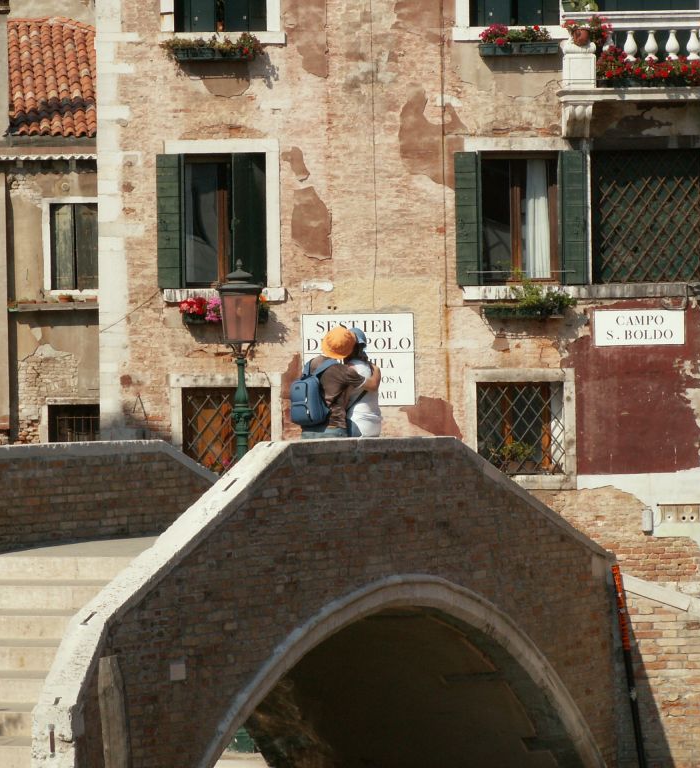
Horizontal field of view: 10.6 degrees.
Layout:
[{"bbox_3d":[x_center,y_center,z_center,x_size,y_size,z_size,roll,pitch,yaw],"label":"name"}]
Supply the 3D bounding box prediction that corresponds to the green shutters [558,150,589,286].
[{"bbox_3d":[2.775,-2.055,47.008,0.372,1.688,0.090,-1,2,-3],"label":"green shutters"}]

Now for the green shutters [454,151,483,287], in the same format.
[{"bbox_3d":[1.469,-2.052,46.939,0.347,1.686,0.090,-1,2,-3],"label":"green shutters"}]

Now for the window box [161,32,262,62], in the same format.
[{"bbox_3d":[-1.706,-4.145,46.640,1.256,0.370,0.280,-1,2,-3],"label":"window box"}]

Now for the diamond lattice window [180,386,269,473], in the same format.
[{"bbox_3d":[-1.532,0.589,46.986,1.092,1.117,0.100,-1,2,-3],"label":"diamond lattice window"}]

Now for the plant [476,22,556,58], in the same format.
[{"bbox_3d":[2.072,-4.261,46.837,0.965,0.421,0.280,-1,2,-3],"label":"plant"}]

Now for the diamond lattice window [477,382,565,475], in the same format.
[{"bbox_3d":[2.124,0.554,47.179,1.096,1.146,0.100,-1,2,-3],"label":"diamond lattice window"}]

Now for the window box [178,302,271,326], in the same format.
[{"bbox_3d":[-1.549,-0.870,46.743,1.086,0.321,0.260,-1,2,-3],"label":"window box"}]

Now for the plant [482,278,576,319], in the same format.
[{"bbox_3d":[2.213,-1.047,46.937,1.190,0.521,0.320,-1,2,-3],"label":"plant"}]

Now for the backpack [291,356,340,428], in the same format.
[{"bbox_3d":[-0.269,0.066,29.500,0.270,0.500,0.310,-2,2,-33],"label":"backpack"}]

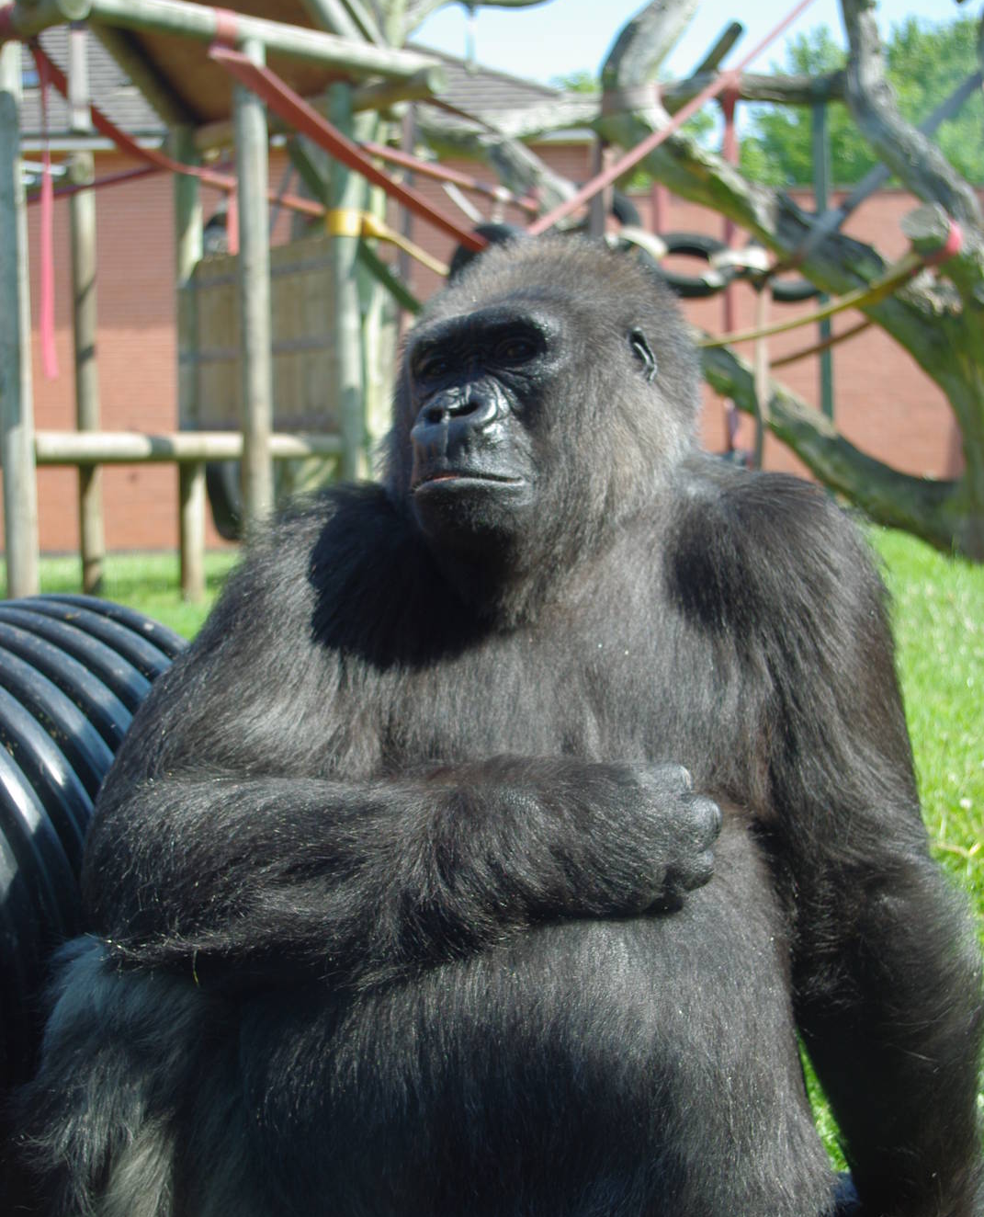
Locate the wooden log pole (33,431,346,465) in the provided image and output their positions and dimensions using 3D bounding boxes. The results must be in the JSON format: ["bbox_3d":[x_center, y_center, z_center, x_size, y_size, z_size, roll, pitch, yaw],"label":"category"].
[{"bbox_3d":[-1.671,-0.910,9.675,0.155,0.155,2.406,3,7,39],"label":"wooden log pole"}]

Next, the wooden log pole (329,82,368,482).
[{"bbox_3d":[-0.895,-1.611,10.802,0.155,3.324,0.155,-1,5,-5],"label":"wooden log pole"}]

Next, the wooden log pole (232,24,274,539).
[{"bbox_3d":[-1.310,-1.490,9.601,0.155,3.312,0.155,-1,5,-8],"label":"wooden log pole"}]

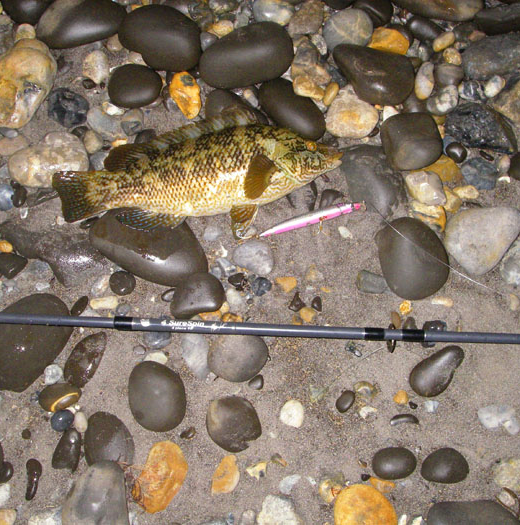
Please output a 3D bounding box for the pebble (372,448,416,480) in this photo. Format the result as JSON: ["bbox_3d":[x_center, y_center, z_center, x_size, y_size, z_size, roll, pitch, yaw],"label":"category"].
[{"bbox_3d":[0.145,0.216,0.826,0.047,0.023,0.034,3,78,1],"label":"pebble"}]

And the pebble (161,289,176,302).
[{"bbox_3d":[-0.099,0.037,0.870,0.025,0.009,0.016,-5,78,-1],"label":"pebble"}]

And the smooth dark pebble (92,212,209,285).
[{"bbox_3d":[-0.120,-0.022,0.869,0.141,0.051,0.085,29,80,6],"label":"smooth dark pebble"}]

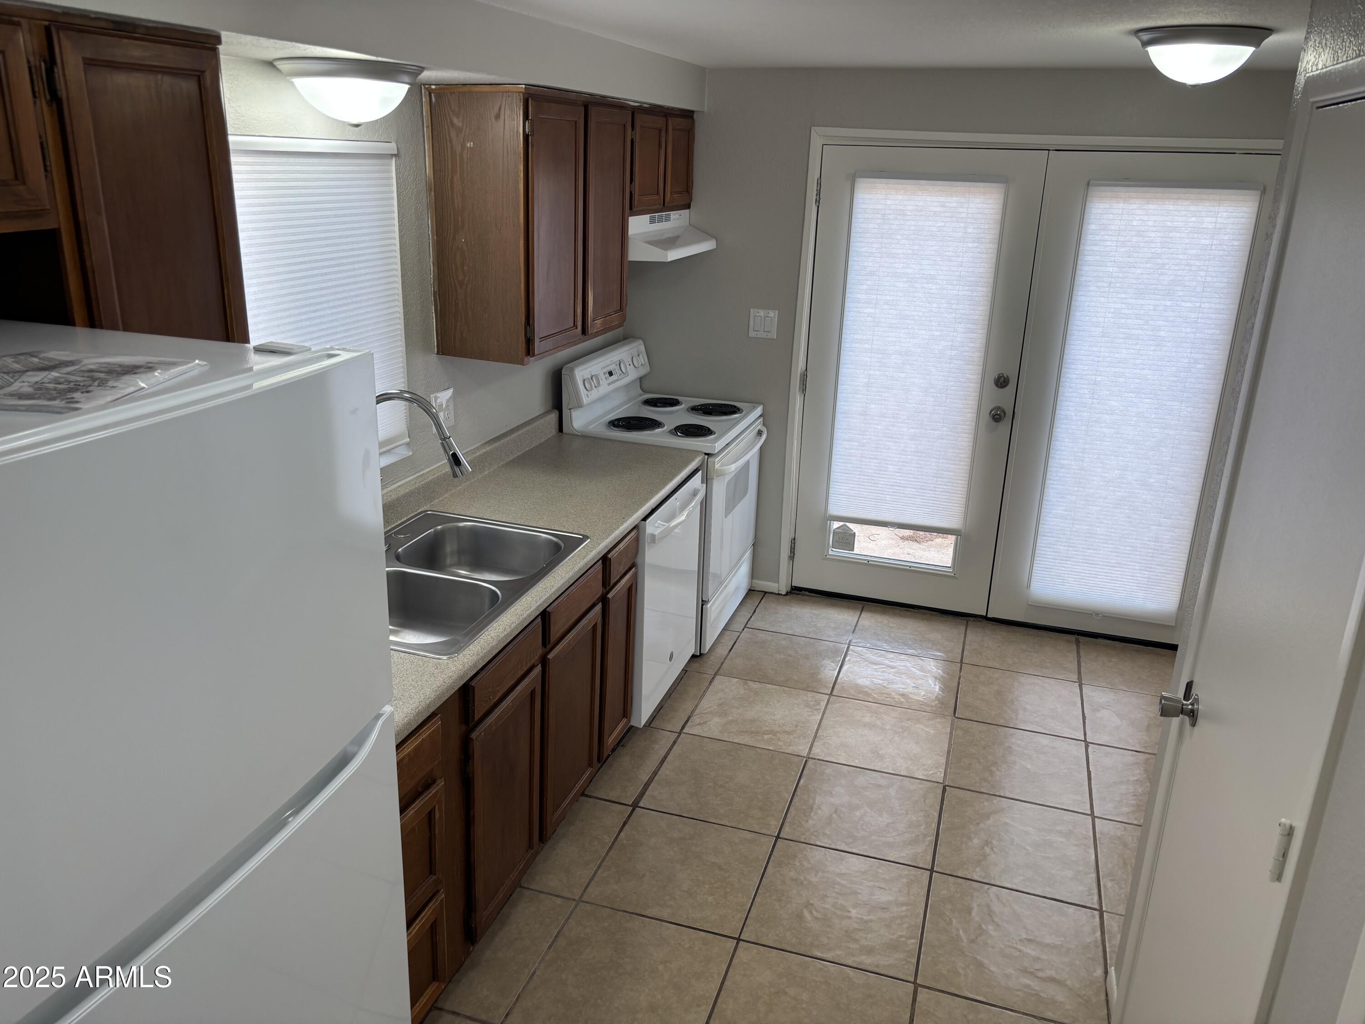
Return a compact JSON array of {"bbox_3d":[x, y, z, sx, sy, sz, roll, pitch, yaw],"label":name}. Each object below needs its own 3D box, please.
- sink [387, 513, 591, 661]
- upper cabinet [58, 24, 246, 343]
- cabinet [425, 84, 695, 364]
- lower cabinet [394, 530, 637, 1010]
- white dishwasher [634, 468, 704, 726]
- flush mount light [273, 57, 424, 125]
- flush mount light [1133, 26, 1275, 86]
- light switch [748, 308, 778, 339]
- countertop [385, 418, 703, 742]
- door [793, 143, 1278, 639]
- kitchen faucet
[{"bbox_3d":[-0.652,0.243,2.731,0.558,0.190,0.818,8,20,16],"label":"sink"},{"bbox_3d":[-1.038,-0.426,1.814,0.334,0.800,0.377,8,20,16],"label":"upper cabinet"},{"bbox_3d":[-0.352,-1.105,3.815,0.334,0.800,1.640,8,20,16],"label":"cabinet"},{"bbox_3d":[-0.708,0.632,2.794,0.647,0.876,1.650,8,20,16],"label":"lower cabinet"},{"bbox_3d":[-0.317,0.298,3.796,0.630,0.858,0.610,8,20,16],"label":"white dishwasher"},{"bbox_3d":[-0.779,-0.984,2.420,0.335,0.132,0.335,8,20,16],"label":"flush mount light"},{"bbox_3d":[1.393,-1.220,2.772,0.335,0.132,0.335,8,20,16],"label":"flush mount light"},{"bbox_3d":[0.364,-0.837,4.569,0.120,0.120,0.012,8,20,16],"label":"light switch"},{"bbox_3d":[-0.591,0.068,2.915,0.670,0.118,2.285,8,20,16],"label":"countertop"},{"bbox_3d":[1.417,-0.468,4.357,1.807,2.010,0.060,8,20,16],"label":"door"},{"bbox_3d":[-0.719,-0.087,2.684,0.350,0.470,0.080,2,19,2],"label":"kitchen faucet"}]

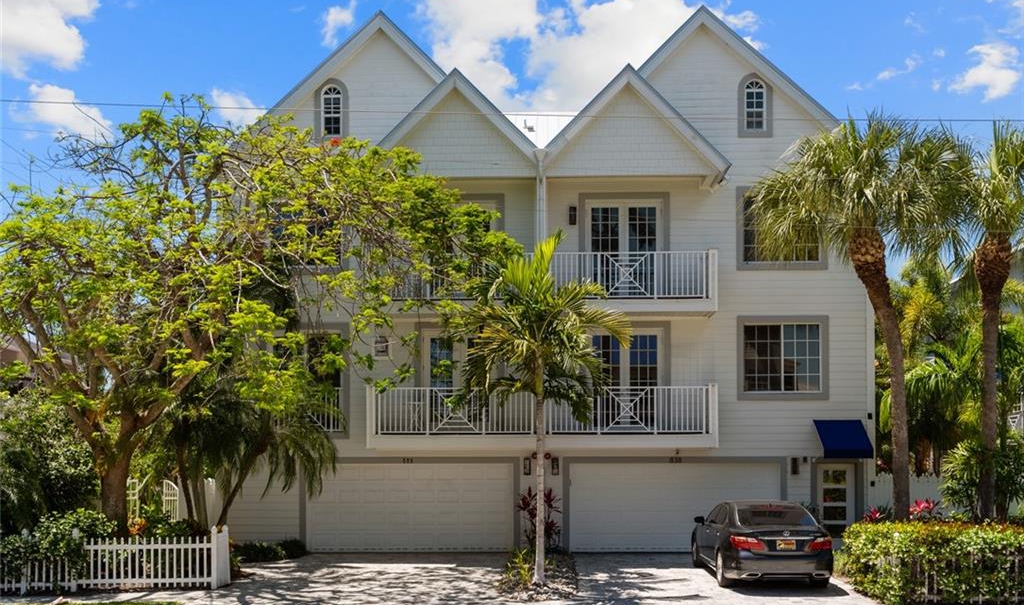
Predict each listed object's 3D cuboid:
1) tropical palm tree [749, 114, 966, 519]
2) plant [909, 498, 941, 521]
[{"bbox_3d":[6.455,0.635,18.600,3.850,8.100,3.700,0,-5,0],"label":"tropical palm tree"},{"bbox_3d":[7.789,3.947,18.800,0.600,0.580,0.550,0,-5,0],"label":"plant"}]

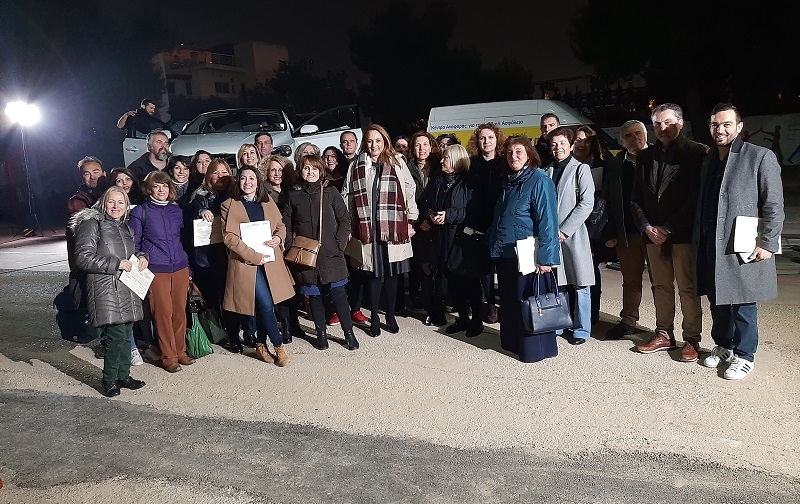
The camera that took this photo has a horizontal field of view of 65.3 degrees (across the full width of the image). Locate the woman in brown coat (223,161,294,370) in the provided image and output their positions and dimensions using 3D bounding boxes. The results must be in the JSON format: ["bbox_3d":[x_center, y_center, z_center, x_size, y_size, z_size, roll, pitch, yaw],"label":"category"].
[{"bbox_3d":[-1.175,0.098,5.190,0.540,1.620,0.400,-6,9,-14],"label":"woman in brown coat"}]

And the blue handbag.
[{"bbox_3d":[1.080,0.380,4.600,0.340,0.420,0.160,-6,9,-20],"label":"blue handbag"}]

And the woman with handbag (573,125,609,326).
[{"bbox_3d":[1.596,-0.206,5.200,0.500,1.677,0.400,2,10,35],"label":"woman with handbag"}]

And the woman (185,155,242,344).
[{"bbox_3d":[-1.576,0.030,5.360,0.520,1.651,0.480,-9,10,-35],"label":"woman"}]

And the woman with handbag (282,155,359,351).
[{"bbox_3d":[-0.655,0.000,5.406,0.540,1.640,0.380,-4,8,-5],"label":"woman with handbag"}]

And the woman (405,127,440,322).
[{"bbox_3d":[0.220,-0.211,5.600,0.520,1.703,0.380,-3,8,8],"label":"woman"}]

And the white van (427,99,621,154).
[{"bbox_3d":[3.423,-2.016,14.110,5.300,2.600,2.000,0,9,22],"label":"white van"}]

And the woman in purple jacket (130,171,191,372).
[{"bbox_3d":[-1.946,0.156,5.070,0.520,1.623,0.380,-8,9,-27],"label":"woman in purple jacket"}]

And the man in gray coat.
[{"bbox_3d":[2.228,-0.062,4.120,0.560,1.801,0.430,4,11,44],"label":"man in gray coat"}]

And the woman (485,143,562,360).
[{"bbox_3d":[0.960,-0.025,4.781,0.500,1.650,0.400,3,10,36],"label":"woman"}]

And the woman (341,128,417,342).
[{"bbox_3d":[-0.177,-0.178,5.380,0.620,1.792,0.400,-4,8,-3],"label":"woman"}]

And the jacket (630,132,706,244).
[{"bbox_3d":[1.965,-0.463,4.550,0.530,0.790,0.340,2,10,35],"label":"jacket"}]

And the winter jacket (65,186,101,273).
[{"bbox_3d":[-2.666,-0.216,5.500,0.500,0.740,0.320,-7,9,-25],"label":"winter jacket"}]

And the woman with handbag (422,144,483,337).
[{"bbox_3d":[0.446,-0.089,5.300,0.530,1.619,0.460,2,10,35],"label":"woman with handbag"}]

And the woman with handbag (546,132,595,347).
[{"bbox_3d":[1.338,-0.121,4.870,0.520,1.675,0.420,4,11,42],"label":"woman with handbag"}]

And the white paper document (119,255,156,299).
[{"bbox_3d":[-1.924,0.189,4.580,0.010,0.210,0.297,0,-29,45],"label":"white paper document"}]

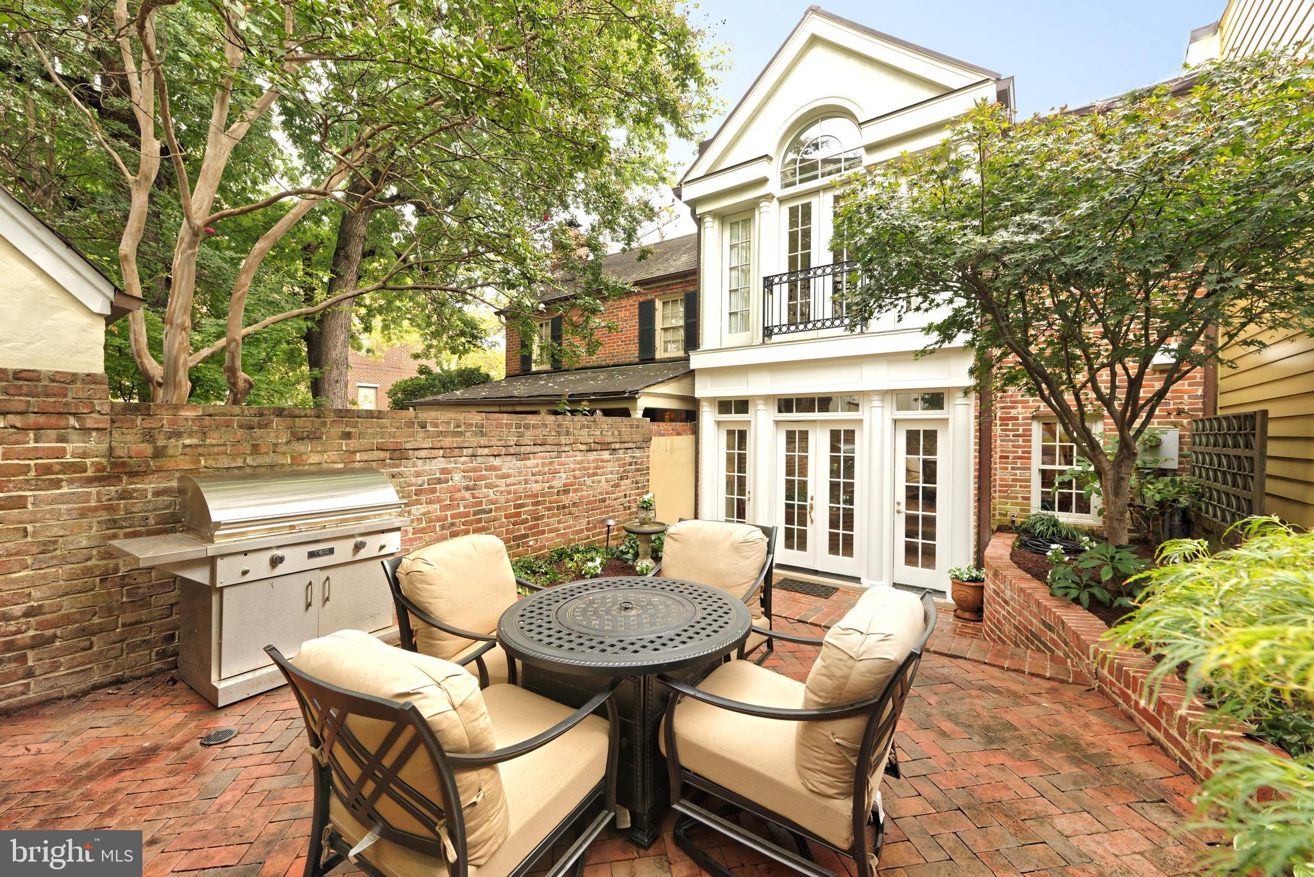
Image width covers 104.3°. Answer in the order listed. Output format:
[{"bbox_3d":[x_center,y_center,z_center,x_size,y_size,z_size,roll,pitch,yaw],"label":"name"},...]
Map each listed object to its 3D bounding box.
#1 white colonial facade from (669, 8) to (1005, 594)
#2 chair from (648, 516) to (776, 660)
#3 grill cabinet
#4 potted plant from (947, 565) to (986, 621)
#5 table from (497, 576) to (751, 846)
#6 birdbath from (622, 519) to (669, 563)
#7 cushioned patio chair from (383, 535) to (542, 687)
[{"bbox_3d":[2.122,-1.802,6.698,4.050,7.060,0.800,1,1,37],"label":"white colonial facade"},{"bbox_3d":[0.330,1.087,3.373,0.720,0.930,0.800,1,1,26],"label":"chair"},{"bbox_3d":[-2.568,0.893,3.490,0.745,1.325,1.474,1,1,37],"label":"grill cabinet"},{"bbox_3d":[3.218,1.554,5.290,0.390,0.560,0.390,1,1,37],"label":"potted plant"},{"bbox_3d":[-0.124,1.200,2.453,1.176,0.745,1.176,1,1,37],"label":"table"},{"bbox_3d":[-0.137,1.223,5.895,0.520,0.490,0.520,0,1,0],"label":"birdbath"},{"bbox_3d":[-0.928,1.103,2.830,0.800,0.930,0.720,1,1,30],"label":"cushioned patio chair"}]

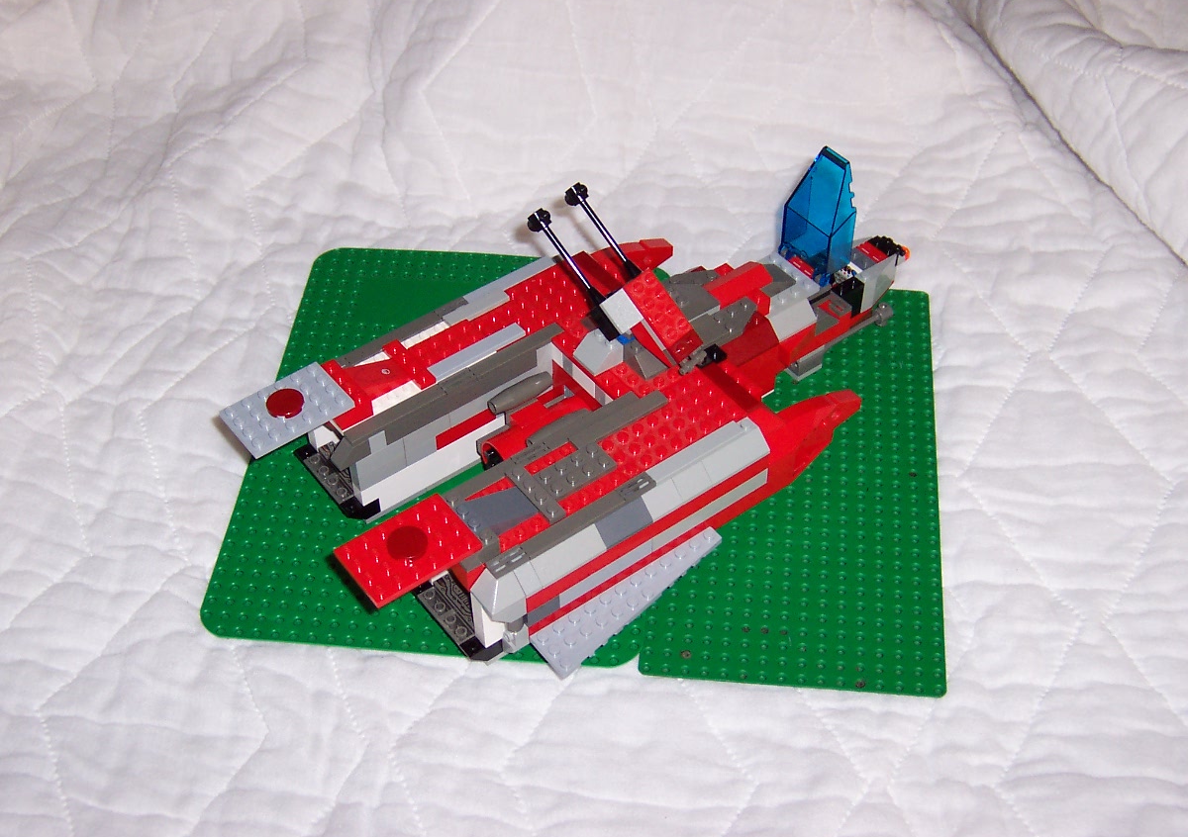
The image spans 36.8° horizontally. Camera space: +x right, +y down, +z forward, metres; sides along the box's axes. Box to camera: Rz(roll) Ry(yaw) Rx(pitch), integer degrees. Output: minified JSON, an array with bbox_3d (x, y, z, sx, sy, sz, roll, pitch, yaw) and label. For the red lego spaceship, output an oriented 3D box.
[{"bbox_3d":[0.015,-0.028,0.800,0.336,0.101,0.208,-29,52,-23],"label":"red lego spaceship"}]

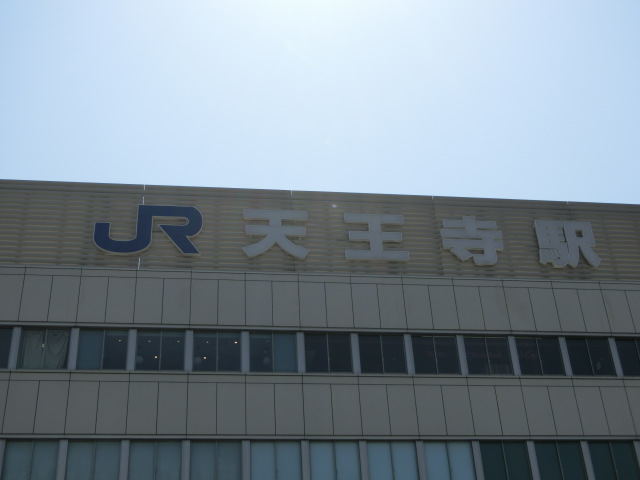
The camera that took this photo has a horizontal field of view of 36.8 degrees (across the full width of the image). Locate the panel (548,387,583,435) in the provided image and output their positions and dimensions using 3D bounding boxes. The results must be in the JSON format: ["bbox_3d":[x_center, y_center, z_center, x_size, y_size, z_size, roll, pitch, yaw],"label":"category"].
[{"bbox_3d":[8.832,6.192,34.716,0.990,1.894,0.120,2,-34,-8],"label":"panel"}]

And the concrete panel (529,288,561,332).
[{"bbox_3d":[8.373,2.624,35.900,0.970,1.854,0.100,2,-34,-8],"label":"concrete panel"}]

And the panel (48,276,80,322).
[{"bbox_3d":[-8.916,2.071,33.524,0.970,1.854,0.100,2,-34,-8],"label":"panel"}]

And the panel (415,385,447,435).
[{"bbox_3d":[3.786,5.865,33.004,0.970,1.857,0.100,2,-34,-8],"label":"panel"}]

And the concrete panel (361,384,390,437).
[{"bbox_3d":[1.865,5.804,32.738,0.970,1.857,0.100,2,-34,-8],"label":"concrete panel"}]

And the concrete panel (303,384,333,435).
[{"bbox_3d":[-0.069,5.322,30.141,0.900,1.724,0.120,2,-34,-8],"label":"concrete panel"}]

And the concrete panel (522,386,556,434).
[{"bbox_3d":[7.842,6.161,34.579,0.990,1.894,0.120,2,-34,-8],"label":"concrete panel"}]

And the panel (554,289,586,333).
[{"bbox_3d":[9.333,2.655,36.032,0.970,1.854,0.100,2,-34,-8],"label":"panel"}]

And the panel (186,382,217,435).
[{"bbox_3d":[-3.915,5.607,31.947,0.970,1.865,0.100,2,-34,-8],"label":"panel"}]

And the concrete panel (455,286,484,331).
[{"bbox_3d":[5.507,2.549,35.503,0.970,1.859,0.100,2,-34,-8],"label":"concrete panel"}]

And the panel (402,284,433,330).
[{"bbox_3d":[3.676,2.546,36.336,0.990,1.884,0.120,2,-34,-8],"label":"panel"}]

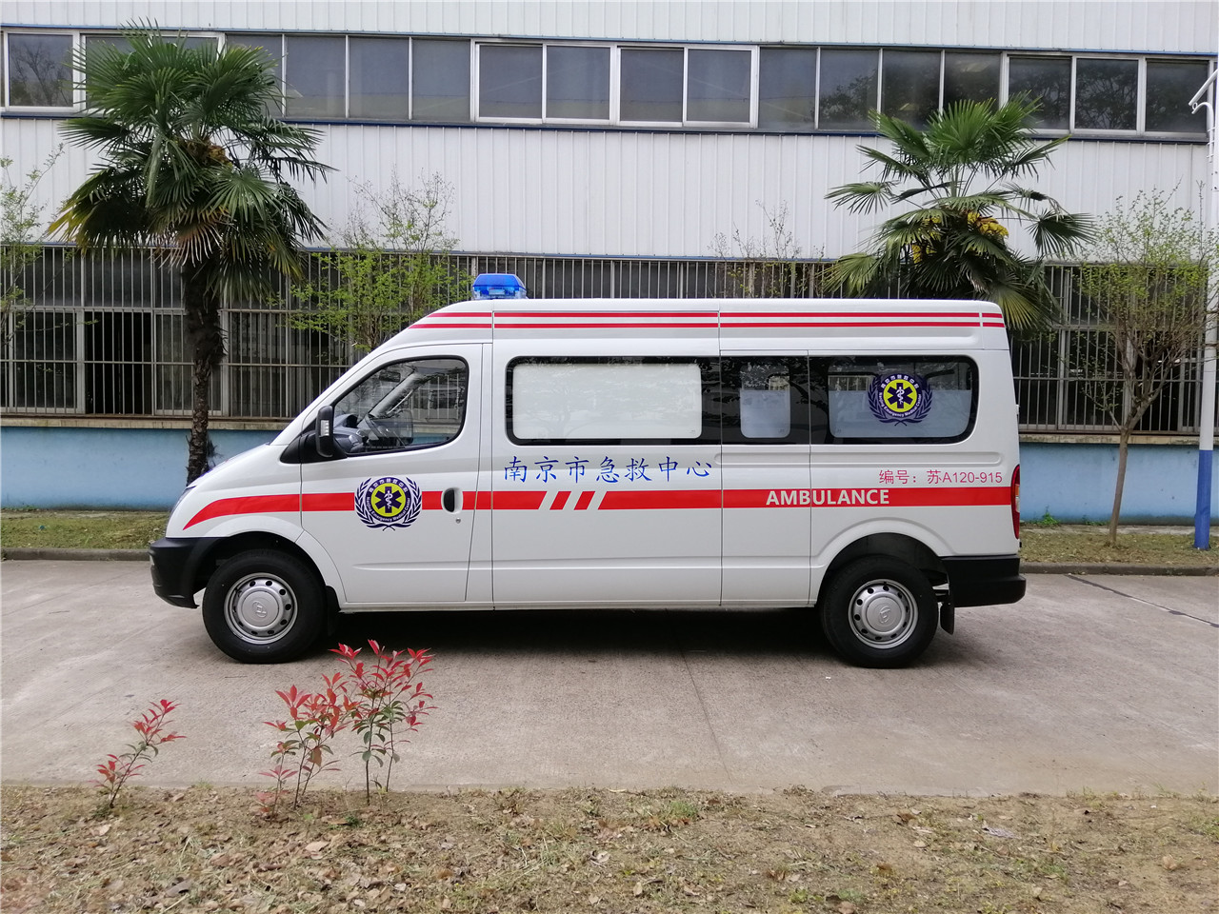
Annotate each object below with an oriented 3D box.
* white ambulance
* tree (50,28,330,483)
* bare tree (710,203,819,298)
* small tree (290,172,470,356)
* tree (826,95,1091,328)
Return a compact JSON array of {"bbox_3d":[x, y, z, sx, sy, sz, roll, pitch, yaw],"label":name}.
[{"bbox_3d":[-0.252,0.008,6.609,5.720,2.500,2.030,1,2,-2],"label":"white ambulance"},{"bbox_3d":[-4.871,-2.021,10.632,3.251,5.832,3.251,1,2,-1],"label":"tree"},{"bbox_3d":[1.827,-0.990,10.753,1.650,3.959,1.600,1,2,-1],"label":"bare tree"},{"bbox_3d":[-2.675,-1.190,10.693,2.100,4.230,2.000,1,2,-1],"label":"small tree"},{"bbox_3d":[4.096,-1.589,10.752,3.131,5.224,3.131,1,2,-1],"label":"tree"}]

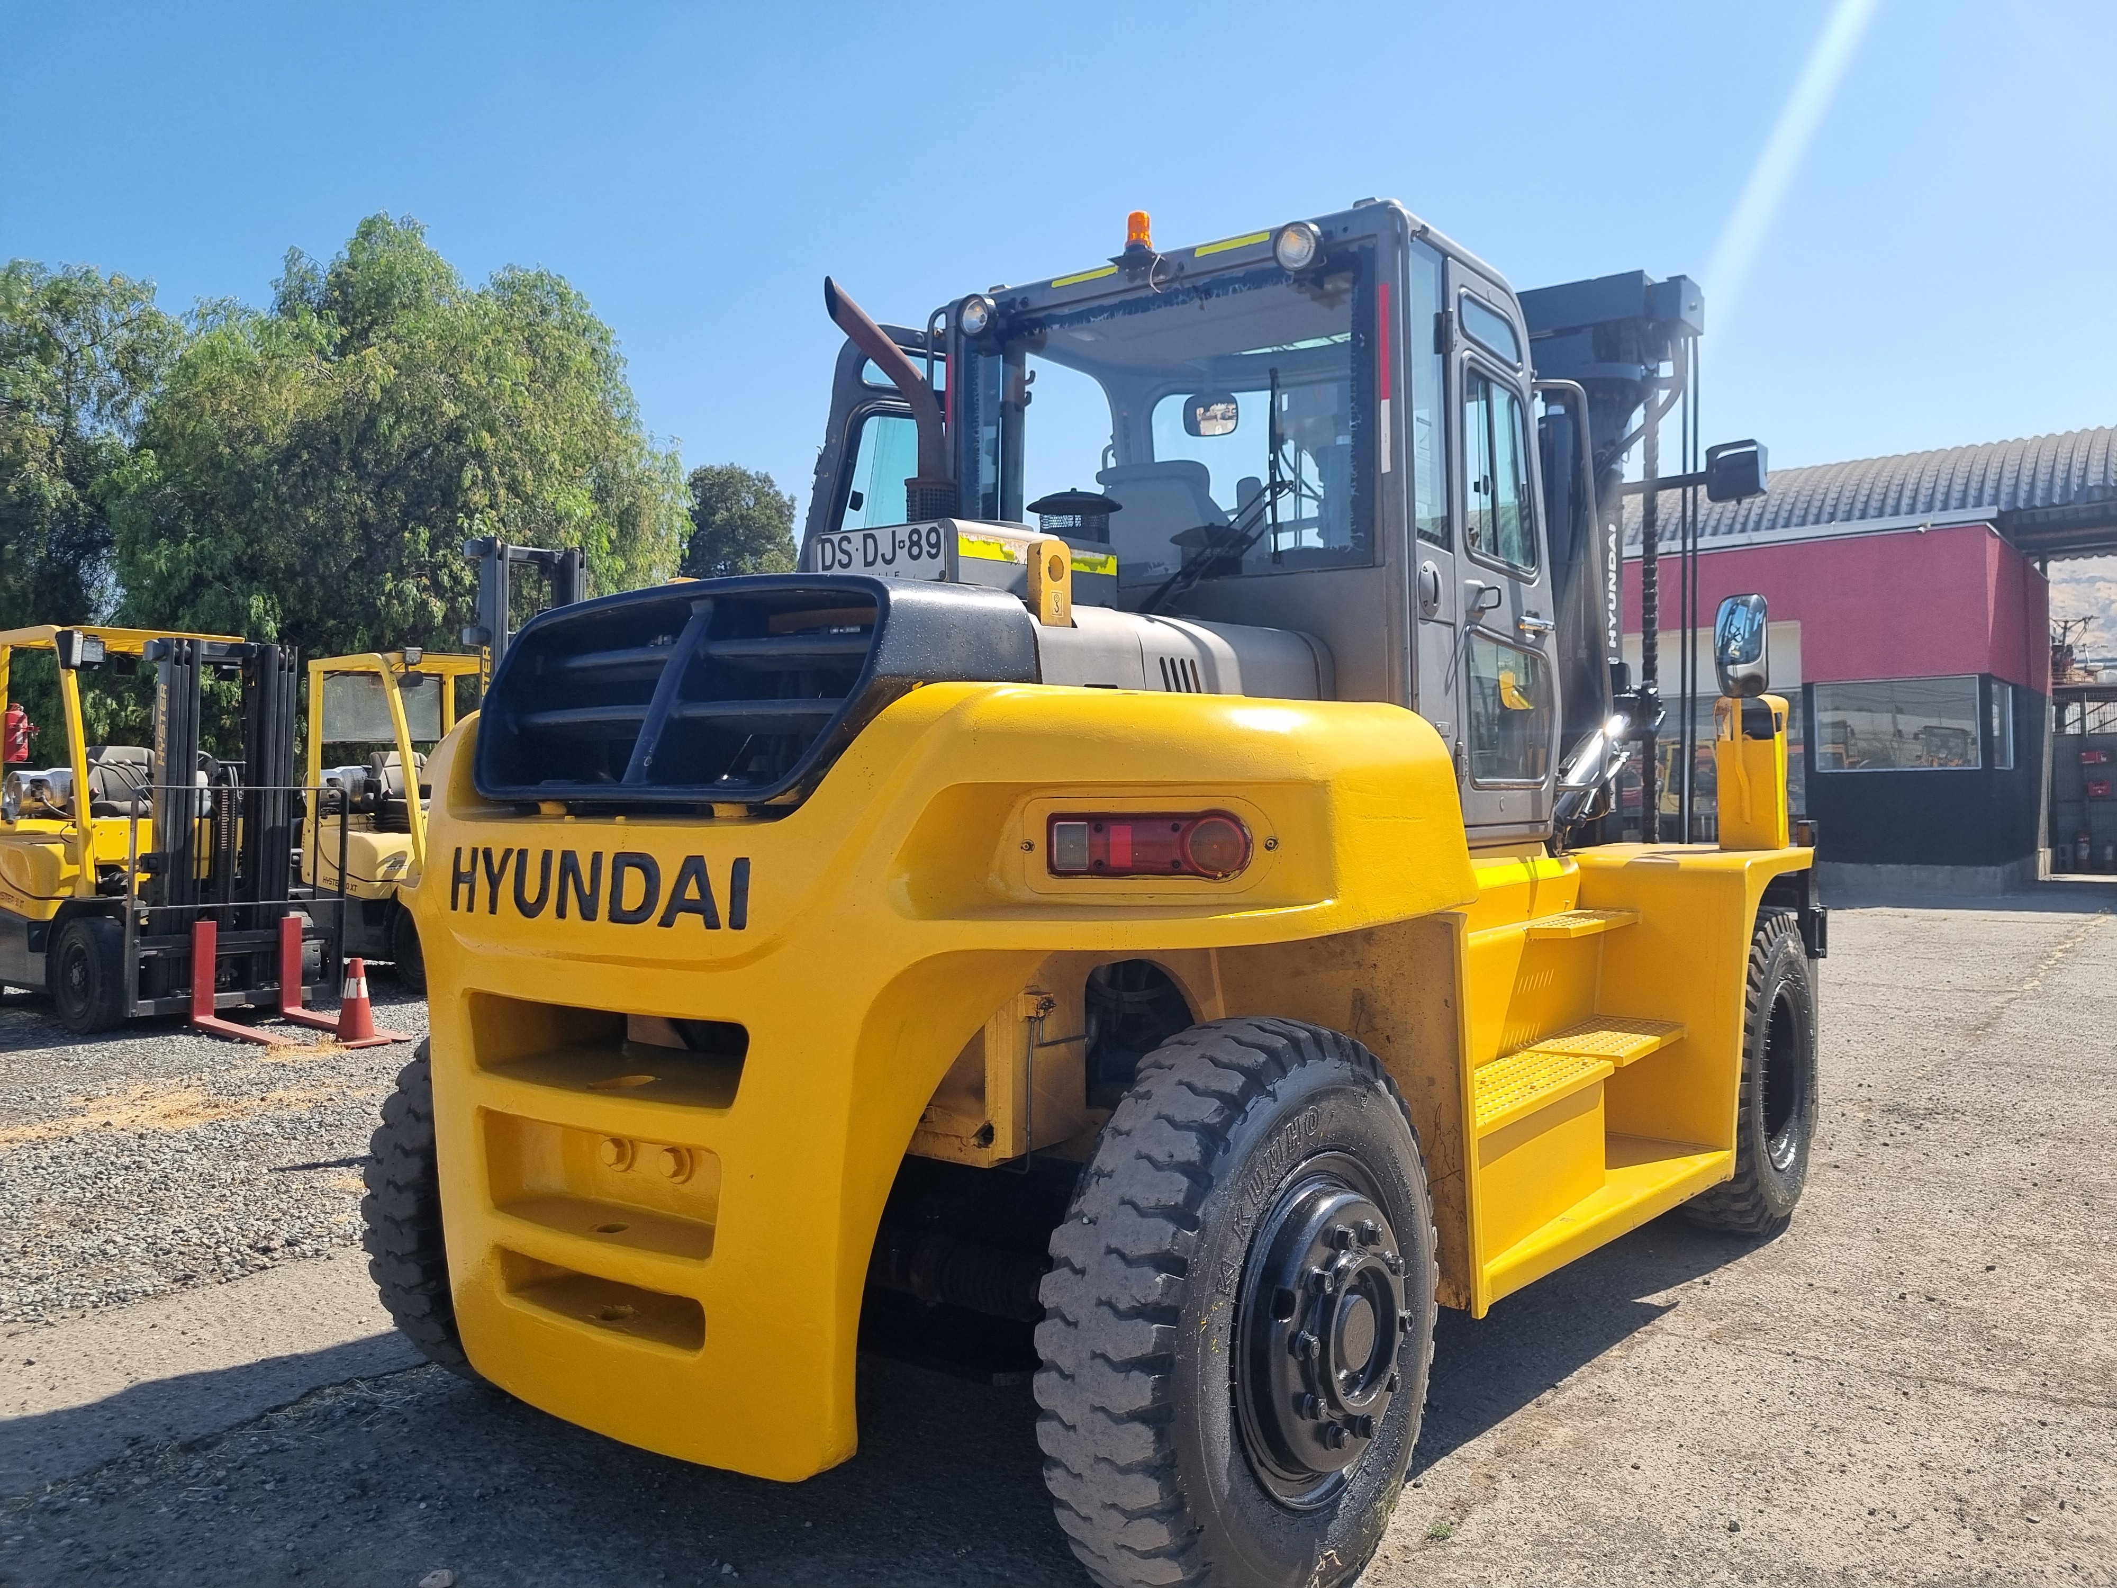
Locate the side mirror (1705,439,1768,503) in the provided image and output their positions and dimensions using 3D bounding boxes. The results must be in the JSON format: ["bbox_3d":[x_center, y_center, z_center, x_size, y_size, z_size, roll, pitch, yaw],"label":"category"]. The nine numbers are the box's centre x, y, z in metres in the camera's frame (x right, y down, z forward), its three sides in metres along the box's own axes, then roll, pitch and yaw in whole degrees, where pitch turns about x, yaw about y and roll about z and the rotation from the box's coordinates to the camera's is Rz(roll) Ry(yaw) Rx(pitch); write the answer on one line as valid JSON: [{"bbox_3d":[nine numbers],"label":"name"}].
[{"bbox_3d":[2.028,-0.966,4.750,0.070,0.180,0.190,0,0,-37],"label":"side mirror"}]

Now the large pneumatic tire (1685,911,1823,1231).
[{"bbox_3d":[2.153,0.862,4.970,0.280,1.030,1.030,0,0,38],"label":"large pneumatic tire"}]

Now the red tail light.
[{"bbox_3d":[0.149,0.087,2.600,0.335,0.110,0.060,0,0,6],"label":"red tail light"}]

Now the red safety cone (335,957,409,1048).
[{"bbox_3d":[-3.700,1.085,8.500,0.310,0.460,0.310,0,0,38],"label":"red safety cone"}]

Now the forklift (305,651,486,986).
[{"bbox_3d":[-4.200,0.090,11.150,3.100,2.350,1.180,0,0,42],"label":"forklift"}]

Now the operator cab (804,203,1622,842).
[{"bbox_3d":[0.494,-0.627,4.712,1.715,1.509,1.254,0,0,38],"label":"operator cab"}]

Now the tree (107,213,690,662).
[{"bbox_3d":[-7.900,-2.700,19.200,6.800,7.900,6.600,0,0,-22],"label":"tree"}]

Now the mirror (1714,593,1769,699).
[{"bbox_3d":[2.169,-0.470,5.050,0.080,0.340,0.200,0,0,-40],"label":"mirror"}]

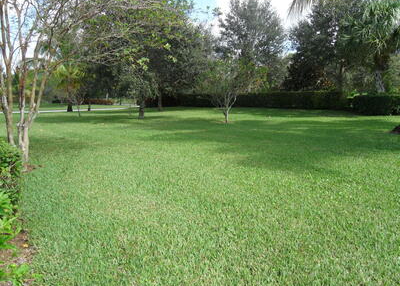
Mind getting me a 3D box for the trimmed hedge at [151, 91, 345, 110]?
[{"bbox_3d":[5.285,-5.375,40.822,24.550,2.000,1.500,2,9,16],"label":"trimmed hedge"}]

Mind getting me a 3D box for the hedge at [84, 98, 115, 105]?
[{"bbox_3d":[-16.025,-6.608,52.091,4.780,1.200,1.800,0,8,0],"label":"hedge"}]

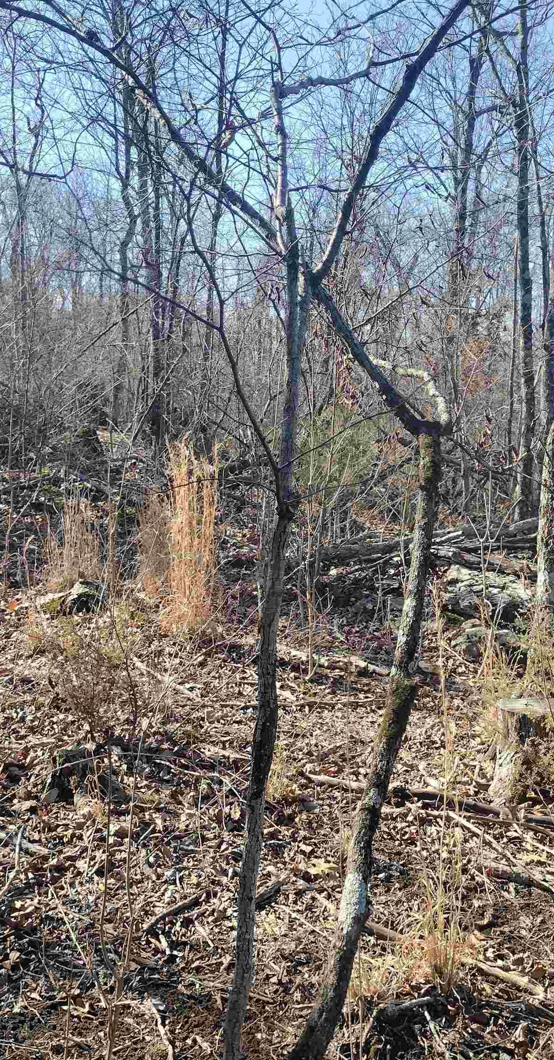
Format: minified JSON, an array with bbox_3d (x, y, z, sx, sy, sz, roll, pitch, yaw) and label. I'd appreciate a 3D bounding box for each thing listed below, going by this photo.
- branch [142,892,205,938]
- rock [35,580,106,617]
[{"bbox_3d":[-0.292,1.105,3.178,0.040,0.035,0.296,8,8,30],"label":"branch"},{"bbox_3d":[-1.352,0.441,7.242,0.470,0.240,0.360,0,4,-11],"label":"rock"}]

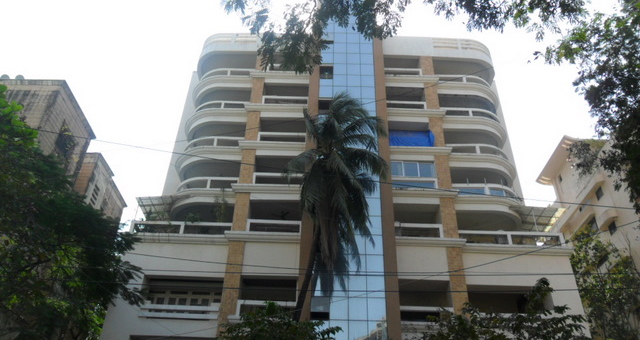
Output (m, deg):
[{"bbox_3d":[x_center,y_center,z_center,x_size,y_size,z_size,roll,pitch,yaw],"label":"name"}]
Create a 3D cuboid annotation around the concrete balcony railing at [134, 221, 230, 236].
[{"bbox_3d":[-7.491,3.206,27.209,5.439,0.823,0.203,2,-36,0],"label":"concrete balcony railing"}]

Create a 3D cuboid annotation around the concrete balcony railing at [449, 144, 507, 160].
[{"bbox_3d":[9.931,-0.682,30.908,4.250,0.970,1.550,2,-37,1],"label":"concrete balcony railing"}]

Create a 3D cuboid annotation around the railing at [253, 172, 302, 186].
[{"bbox_3d":[-2.415,0.610,28.228,2.900,0.900,0.250,2,-37,1],"label":"railing"}]

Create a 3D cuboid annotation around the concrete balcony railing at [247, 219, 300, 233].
[{"bbox_3d":[-2.471,3.069,26.390,2.930,0.920,0.250,2,-37,1],"label":"concrete balcony railing"}]

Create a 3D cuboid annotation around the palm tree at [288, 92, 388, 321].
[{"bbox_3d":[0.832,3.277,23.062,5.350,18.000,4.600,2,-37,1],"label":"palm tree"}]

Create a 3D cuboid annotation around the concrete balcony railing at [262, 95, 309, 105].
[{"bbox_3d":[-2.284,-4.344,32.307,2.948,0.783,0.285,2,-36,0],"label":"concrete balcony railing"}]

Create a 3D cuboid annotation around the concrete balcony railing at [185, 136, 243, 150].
[{"bbox_3d":[-6.810,-1.202,31.069,4.050,1.000,1.580,2,-37,1],"label":"concrete balcony railing"}]

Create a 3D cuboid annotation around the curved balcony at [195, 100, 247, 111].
[{"bbox_3d":[-6.570,-3.858,33.004,3.965,0.742,1.271,2,-36,0],"label":"curved balcony"}]

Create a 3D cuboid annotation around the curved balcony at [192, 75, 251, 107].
[{"bbox_3d":[-6.724,-5.333,34.418,4.372,1.220,2.216,2,-36,0],"label":"curved balcony"}]

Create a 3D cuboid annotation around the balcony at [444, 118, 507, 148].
[{"bbox_3d":[10.067,-2.284,32.250,4.600,1.050,2.120,2,-37,1],"label":"balcony"}]

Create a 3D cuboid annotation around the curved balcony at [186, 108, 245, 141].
[{"bbox_3d":[-6.855,-2.901,32.667,4.473,1.220,2.216,2,-36,0],"label":"curved balcony"}]

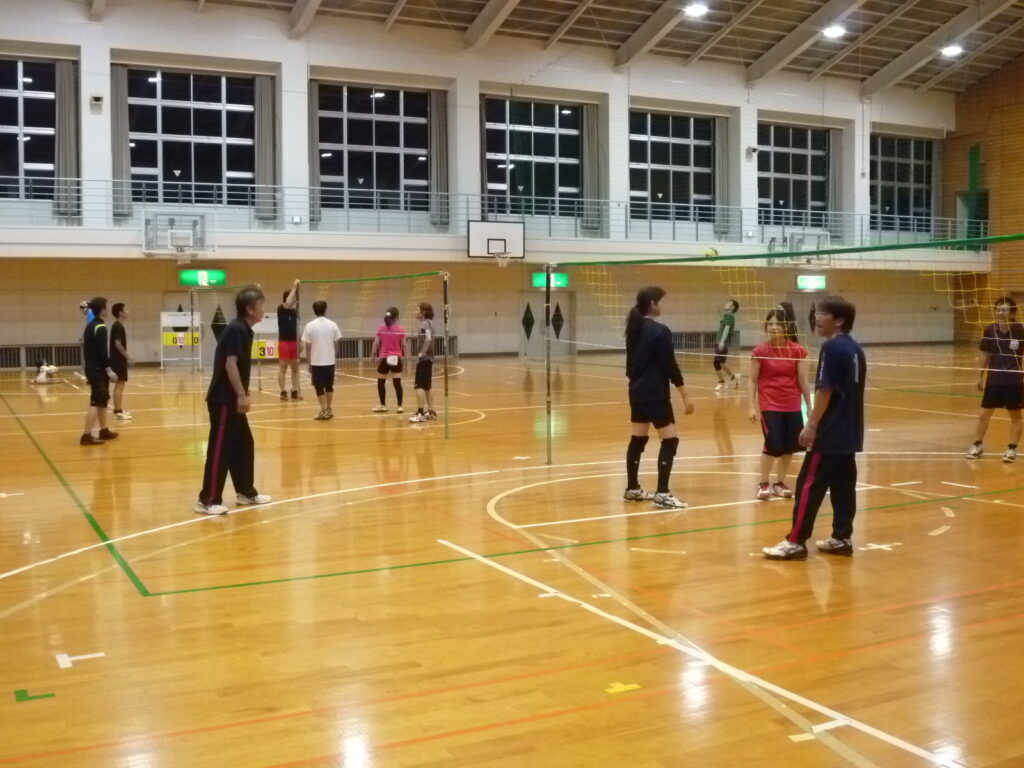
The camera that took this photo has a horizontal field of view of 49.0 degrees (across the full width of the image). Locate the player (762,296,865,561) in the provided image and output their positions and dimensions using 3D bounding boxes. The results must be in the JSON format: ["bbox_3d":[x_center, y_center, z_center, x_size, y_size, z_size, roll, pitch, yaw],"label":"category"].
[{"bbox_3d":[1.901,0.281,7.089,0.570,1.650,0.530,3,5,35],"label":"player"}]

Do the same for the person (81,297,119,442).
[{"bbox_3d":[-4.824,-0.146,13.145,0.430,1.710,0.480,-3,5,-32],"label":"person"}]

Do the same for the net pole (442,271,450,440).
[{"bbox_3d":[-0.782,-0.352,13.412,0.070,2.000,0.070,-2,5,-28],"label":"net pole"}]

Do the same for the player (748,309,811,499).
[{"bbox_3d":[2.207,0.161,9.292,0.520,1.560,0.330,1,4,19],"label":"player"}]

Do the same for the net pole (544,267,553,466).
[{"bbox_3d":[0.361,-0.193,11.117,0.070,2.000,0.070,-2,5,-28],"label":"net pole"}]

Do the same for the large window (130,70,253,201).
[{"bbox_3d":[-8.717,-6.707,30.524,3.500,3.550,0.140,-2,5,-28],"label":"large window"}]

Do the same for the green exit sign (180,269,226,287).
[{"bbox_3d":[-8.290,-2.862,30.208,1.220,0.430,0.140,-2,5,-28],"label":"green exit sign"}]

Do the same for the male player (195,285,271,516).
[{"bbox_3d":[-2.190,0.129,8.807,0.570,1.740,0.500,-2,4,-22],"label":"male player"}]

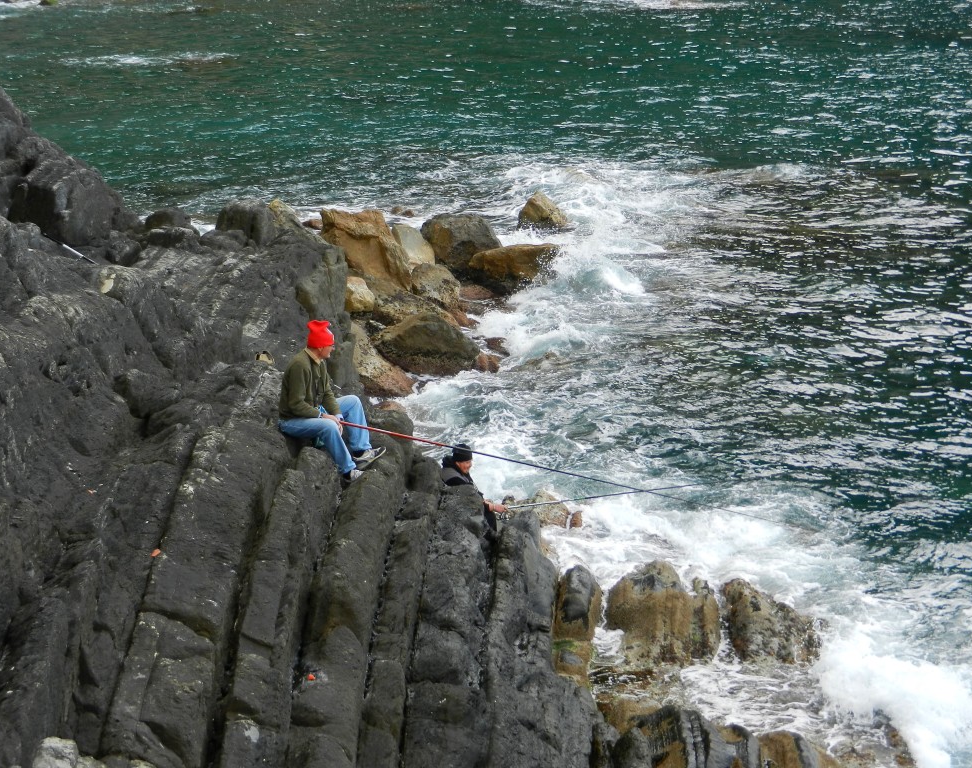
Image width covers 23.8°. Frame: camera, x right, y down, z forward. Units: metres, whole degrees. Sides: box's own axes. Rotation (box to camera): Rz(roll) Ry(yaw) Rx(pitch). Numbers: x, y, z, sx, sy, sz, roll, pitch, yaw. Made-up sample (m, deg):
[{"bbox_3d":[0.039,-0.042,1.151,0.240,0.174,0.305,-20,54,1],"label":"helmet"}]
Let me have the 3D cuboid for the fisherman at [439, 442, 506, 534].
[{"bbox_3d":[-0.070,1.090,19.750,0.760,1.200,0.600,8,21,21],"label":"fisherman"}]

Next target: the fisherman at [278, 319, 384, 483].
[{"bbox_3d":[-1.250,0.100,18.680,0.830,1.260,0.660,6,21,17],"label":"fisherman"}]

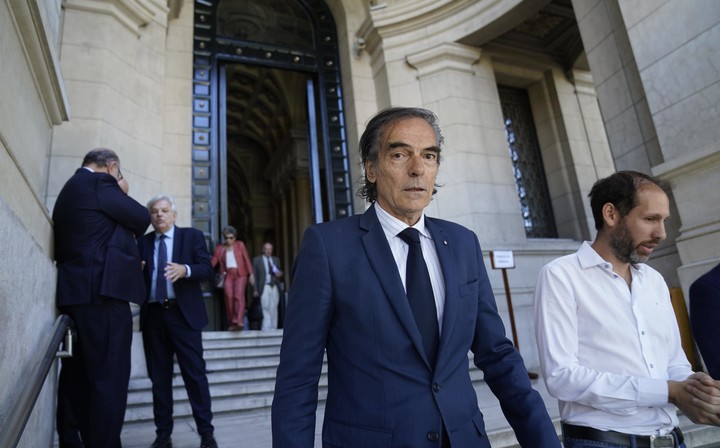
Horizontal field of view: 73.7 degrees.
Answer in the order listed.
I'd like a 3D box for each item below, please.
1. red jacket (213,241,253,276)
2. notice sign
[{"bbox_3d":[-2.021,0.543,7.550,0.640,0.560,0.320,0,-17,-16],"label":"red jacket"},{"bbox_3d":[2.115,0.525,7.100,0.370,0.280,0.040,1,-18,-22],"label":"notice sign"}]

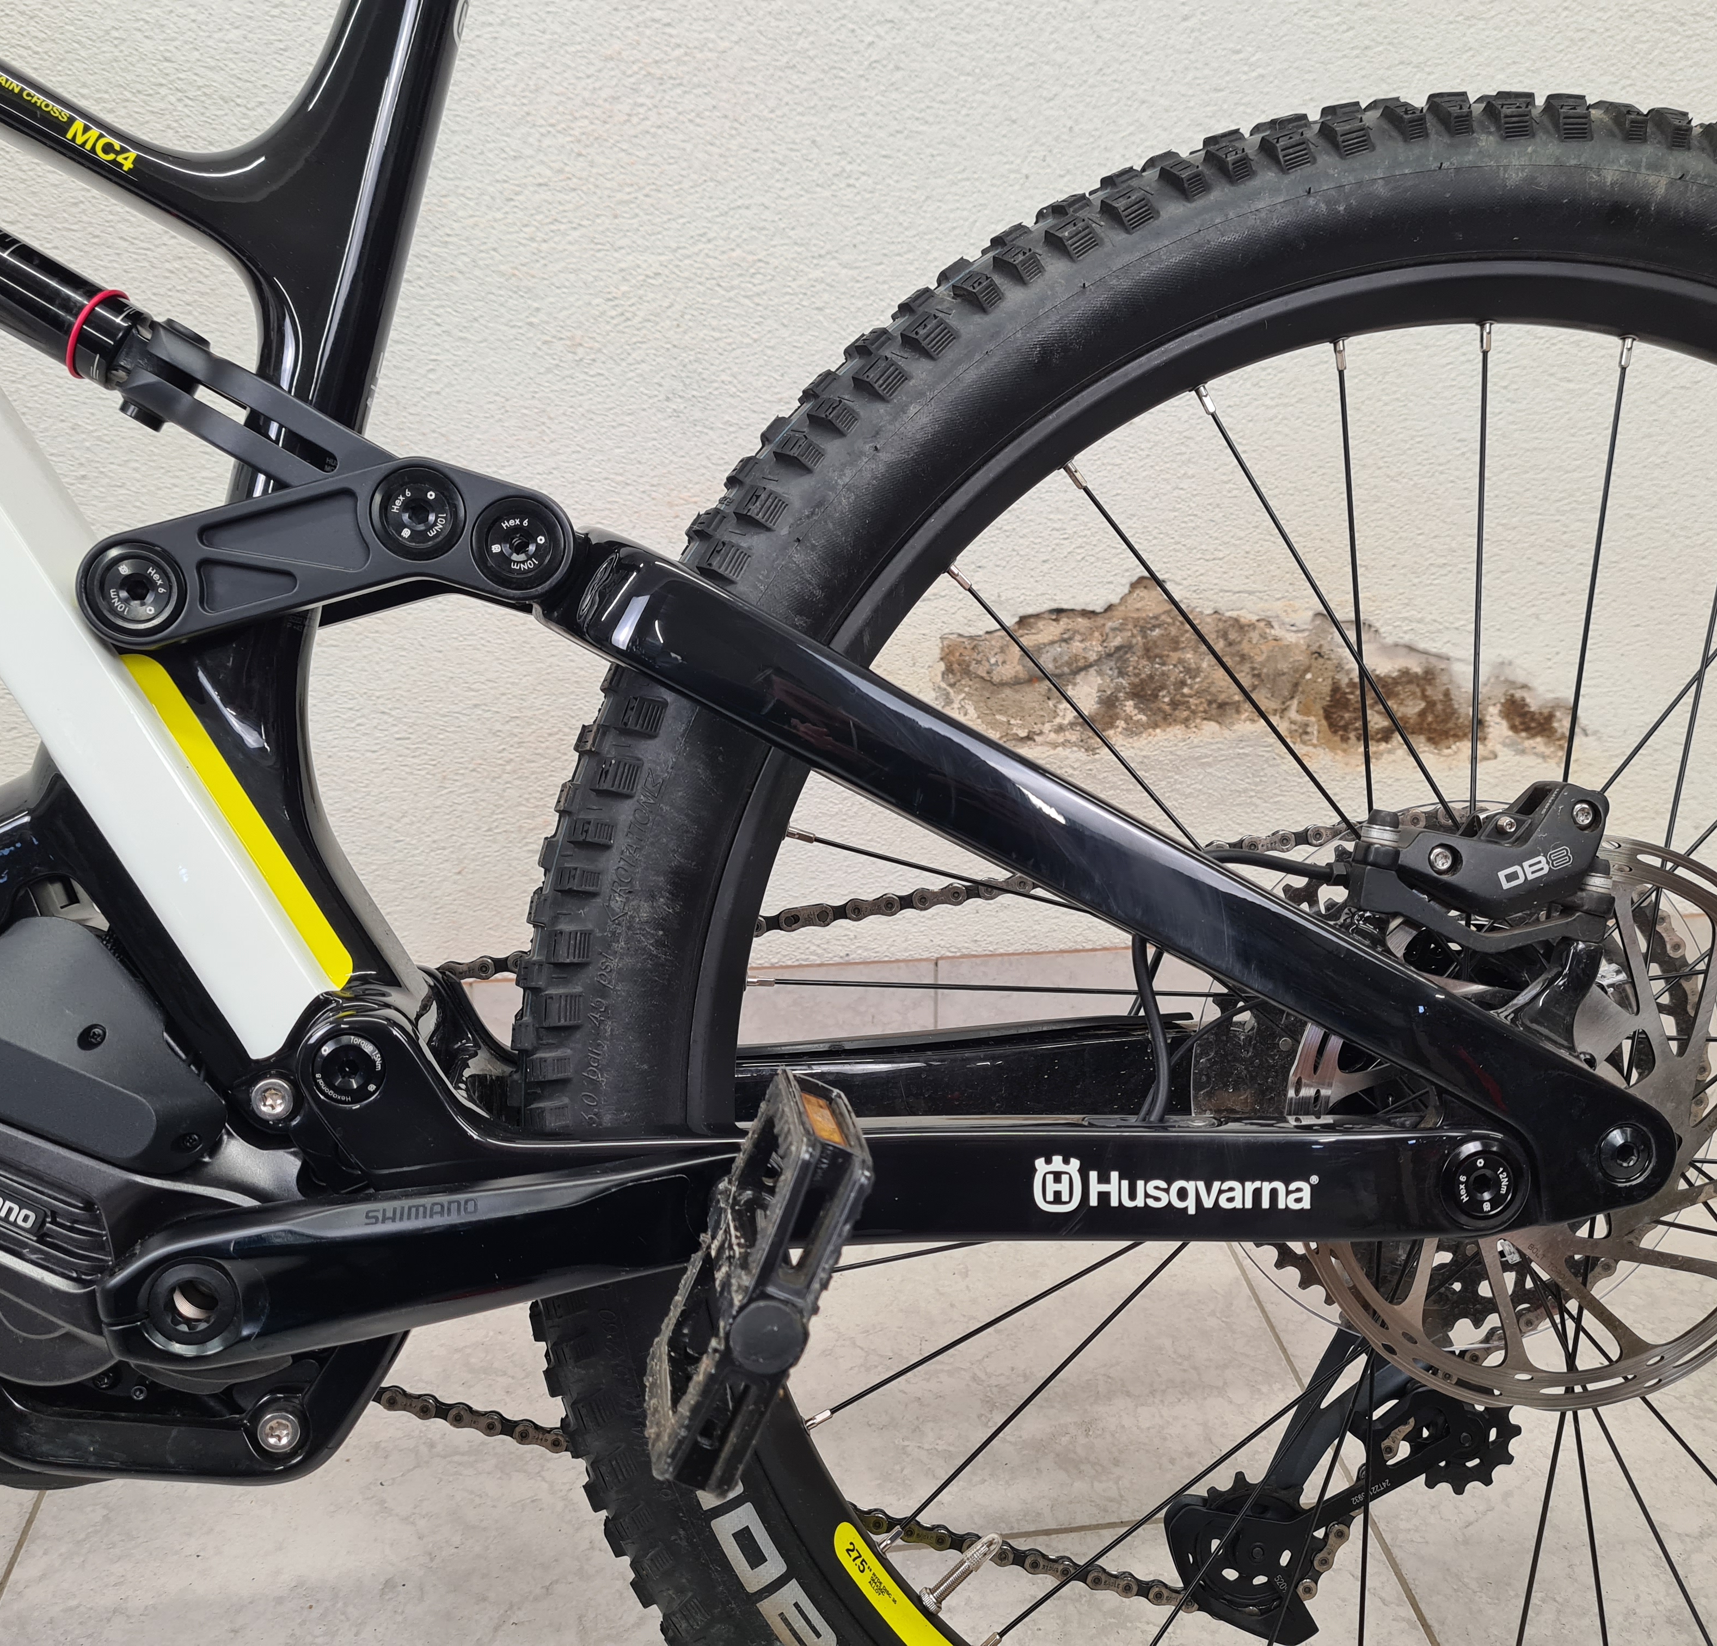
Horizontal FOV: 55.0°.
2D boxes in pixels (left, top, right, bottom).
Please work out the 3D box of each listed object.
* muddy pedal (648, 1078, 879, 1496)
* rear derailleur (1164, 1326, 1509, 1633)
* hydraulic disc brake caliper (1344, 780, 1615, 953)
[{"bbox_3d":[-0.026,0.117,0.437,0.022,0.091,0.091,22,1,-8],"label":"muddy pedal"},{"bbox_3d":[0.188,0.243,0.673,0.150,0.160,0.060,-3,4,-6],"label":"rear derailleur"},{"bbox_3d":[0.200,0.009,0.544,0.088,0.056,0.051,12,3,-7],"label":"hydraulic disc brake caliper"}]

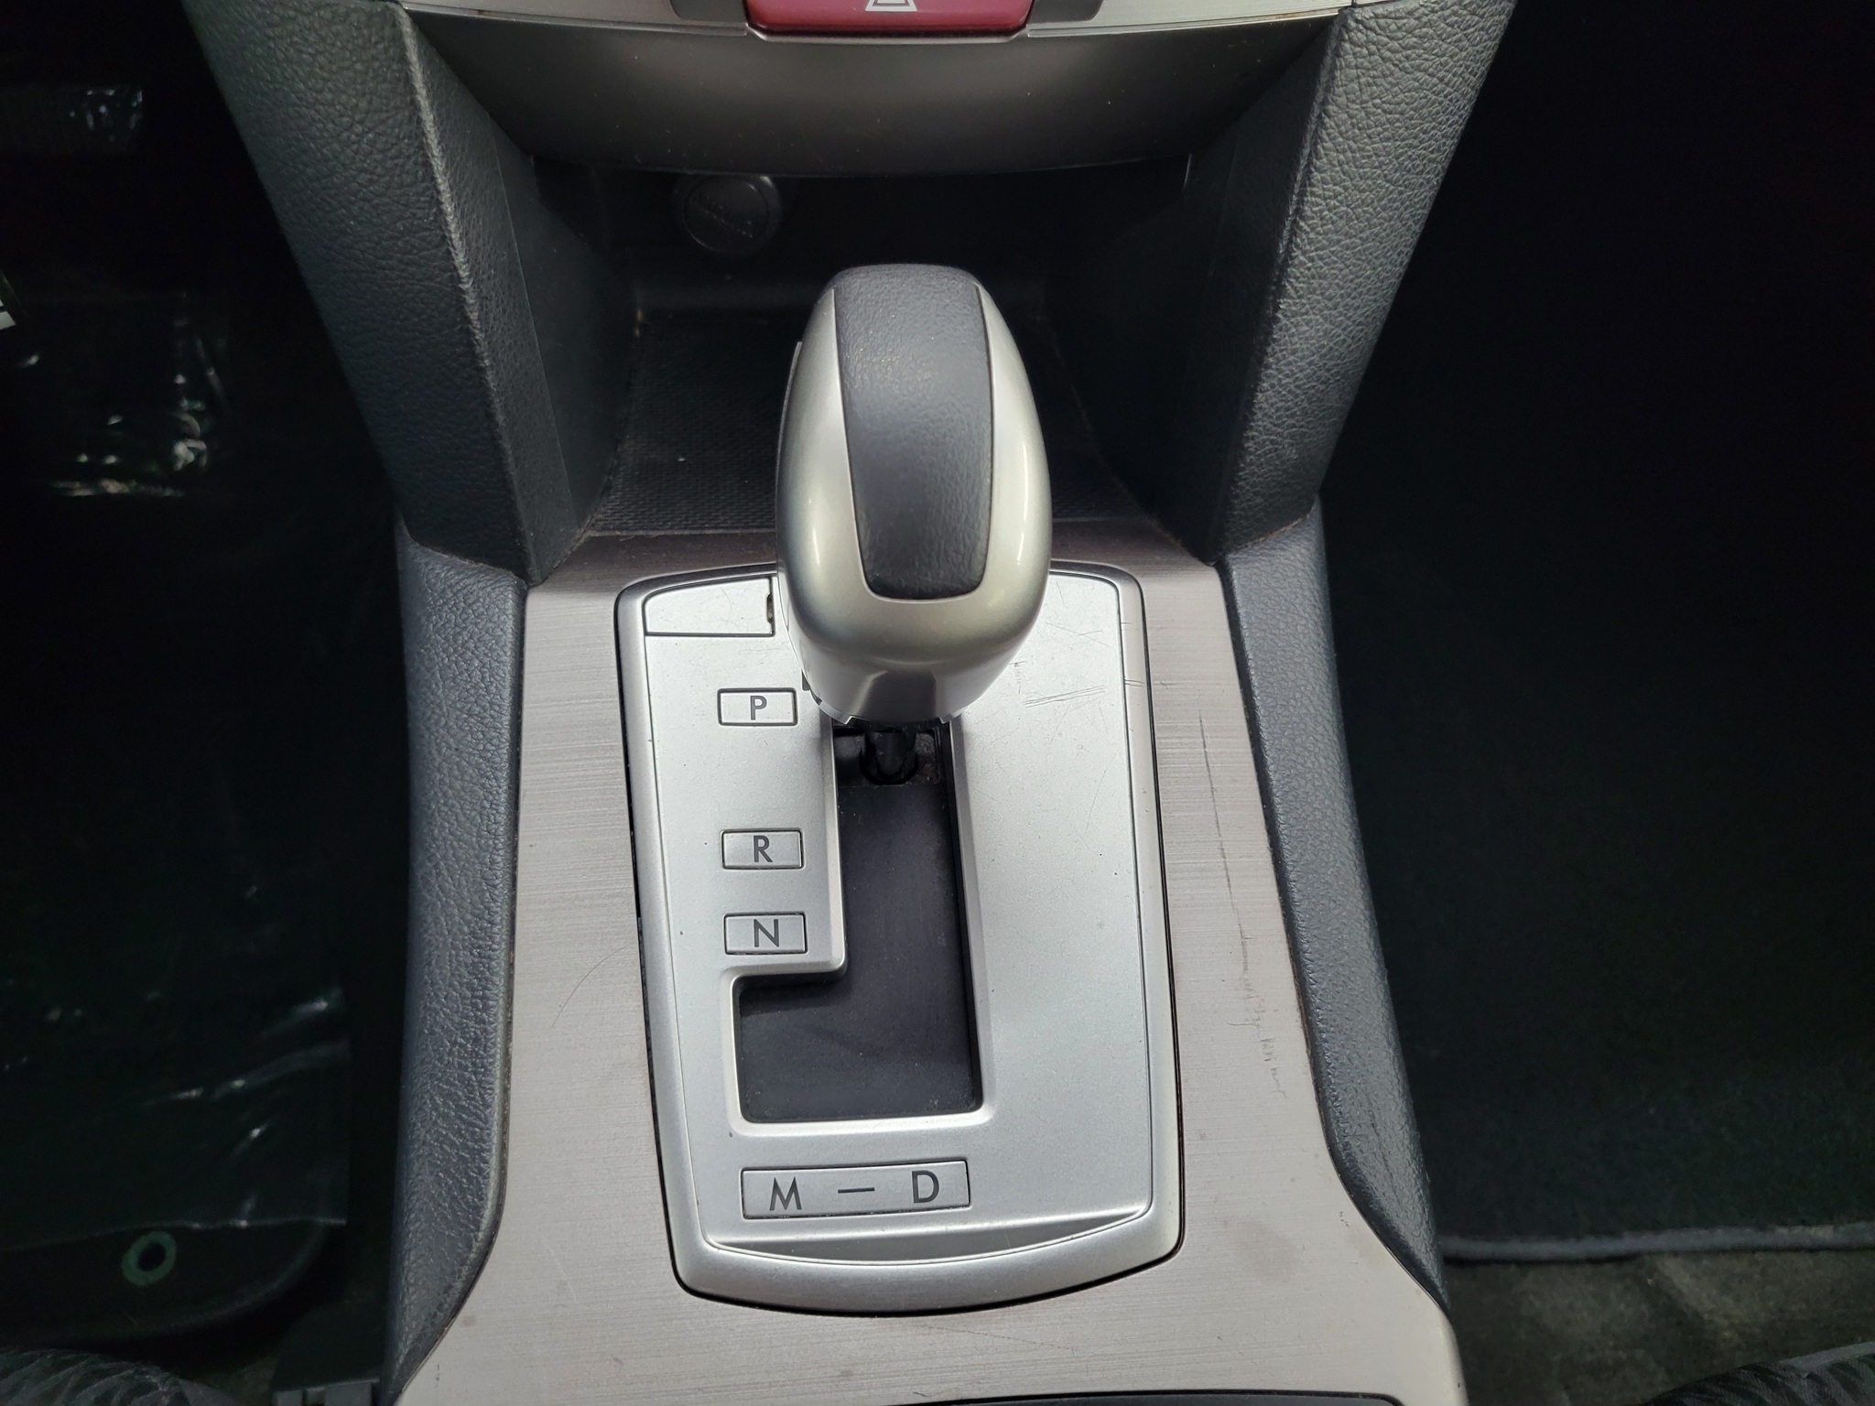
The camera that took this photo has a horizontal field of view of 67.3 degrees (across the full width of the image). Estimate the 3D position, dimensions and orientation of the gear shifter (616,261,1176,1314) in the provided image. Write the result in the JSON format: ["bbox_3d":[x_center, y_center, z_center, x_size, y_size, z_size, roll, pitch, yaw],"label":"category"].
[{"bbox_3d":[-0.012,0.023,0.286,0.134,0.111,0.195,-3,71,0],"label":"gear shifter"}]

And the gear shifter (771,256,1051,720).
[{"bbox_3d":[-0.005,-0.042,0.298,0.056,0.093,0.067,-3,66,0],"label":"gear shifter"}]

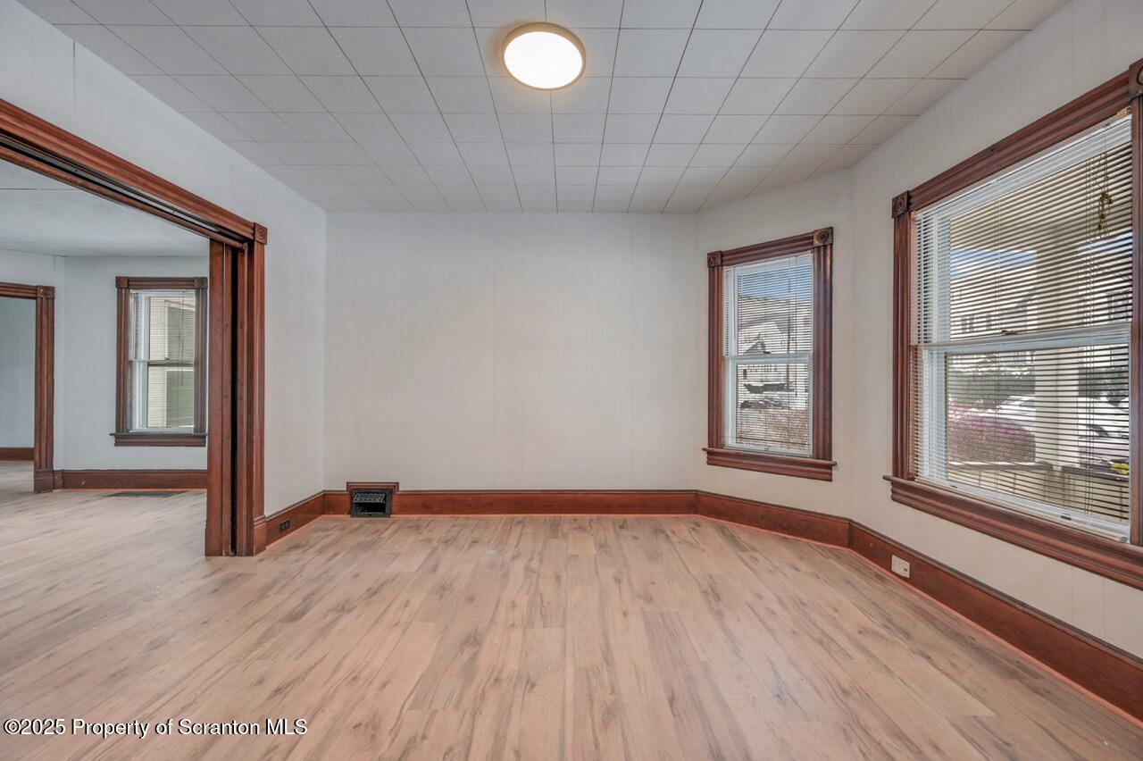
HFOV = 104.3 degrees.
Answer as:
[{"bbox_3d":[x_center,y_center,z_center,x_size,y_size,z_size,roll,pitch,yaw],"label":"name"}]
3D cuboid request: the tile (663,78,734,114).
[{"bbox_3d":[0.656,-1.478,2.305,0.305,0.020,0.305,0,0,-1],"label":"tile"}]

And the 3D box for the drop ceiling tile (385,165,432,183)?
[{"bbox_3d":[-1.180,-1.477,3.191,0.305,0.018,0.302,0,0,-1],"label":"drop ceiling tile"}]

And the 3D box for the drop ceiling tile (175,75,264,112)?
[{"bbox_3d":[-1.802,-1.490,2.306,0.305,0.016,0.305,0,0,-1],"label":"drop ceiling tile"}]

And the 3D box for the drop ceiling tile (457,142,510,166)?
[{"bbox_3d":[-0.575,-1.495,2.927,0.305,0.016,0.305,0,0,-1],"label":"drop ceiling tile"}]

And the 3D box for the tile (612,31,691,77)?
[{"bbox_3d":[0.354,-1.474,2.003,0.305,0.015,0.303,0,0,0],"label":"tile"}]

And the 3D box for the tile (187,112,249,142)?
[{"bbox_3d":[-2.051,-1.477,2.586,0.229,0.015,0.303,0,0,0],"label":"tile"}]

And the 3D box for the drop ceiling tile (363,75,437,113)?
[{"bbox_3d":[-0.878,-1.490,2.314,0.305,0.016,0.305,0,0,-1],"label":"drop ceiling tile"}]

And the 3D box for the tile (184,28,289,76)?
[{"bbox_3d":[-1.474,-1.474,1.984,0.305,0.020,0.305,0,0,-1],"label":"tile"}]

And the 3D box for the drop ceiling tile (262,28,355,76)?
[{"bbox_3d":[-1.169,-1.474,1.990,0.305,0.015,0.303,0,0,0],"label":"drop ceiling tile"}]

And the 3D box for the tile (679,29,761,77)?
[{"bbox_3d":[0.658,-1.477,2.008,0.305,0.016,0.305,0,1,-1],"label":"tile"}]

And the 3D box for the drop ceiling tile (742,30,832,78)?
[{"bbox_3d":[0.964,-1.474,2.008,0.305,0.015,0.303,0,0,0],"label":"drop ceiling tile"}]

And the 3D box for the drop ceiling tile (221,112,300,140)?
[{"bbox_3d":[-1.784,-1.477,2.585,0.305,0.020,0.305,0,0,-1],"label":"drop ceiling tile"}]

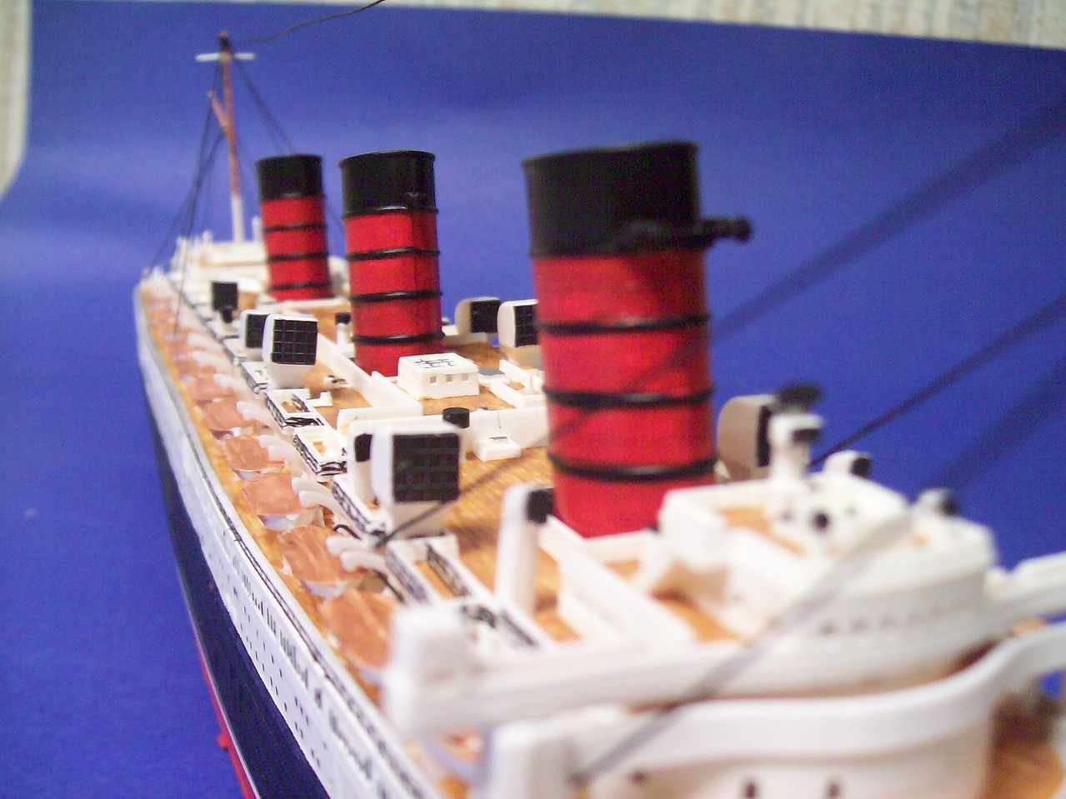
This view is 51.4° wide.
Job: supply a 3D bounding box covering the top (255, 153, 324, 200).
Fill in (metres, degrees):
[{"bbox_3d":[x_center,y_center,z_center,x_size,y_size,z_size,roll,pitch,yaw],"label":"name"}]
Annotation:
[{"bbox_3d":[-0.050,-0.045,0.228,0.013,0.008,0.020,-7,6,-22],"label":"top"}]

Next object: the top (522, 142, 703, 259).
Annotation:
[{"bbox_3d":[0.007,-0.016,0.095,0.013,0.008,0.020,-7,6,-22],"label":"top"}]

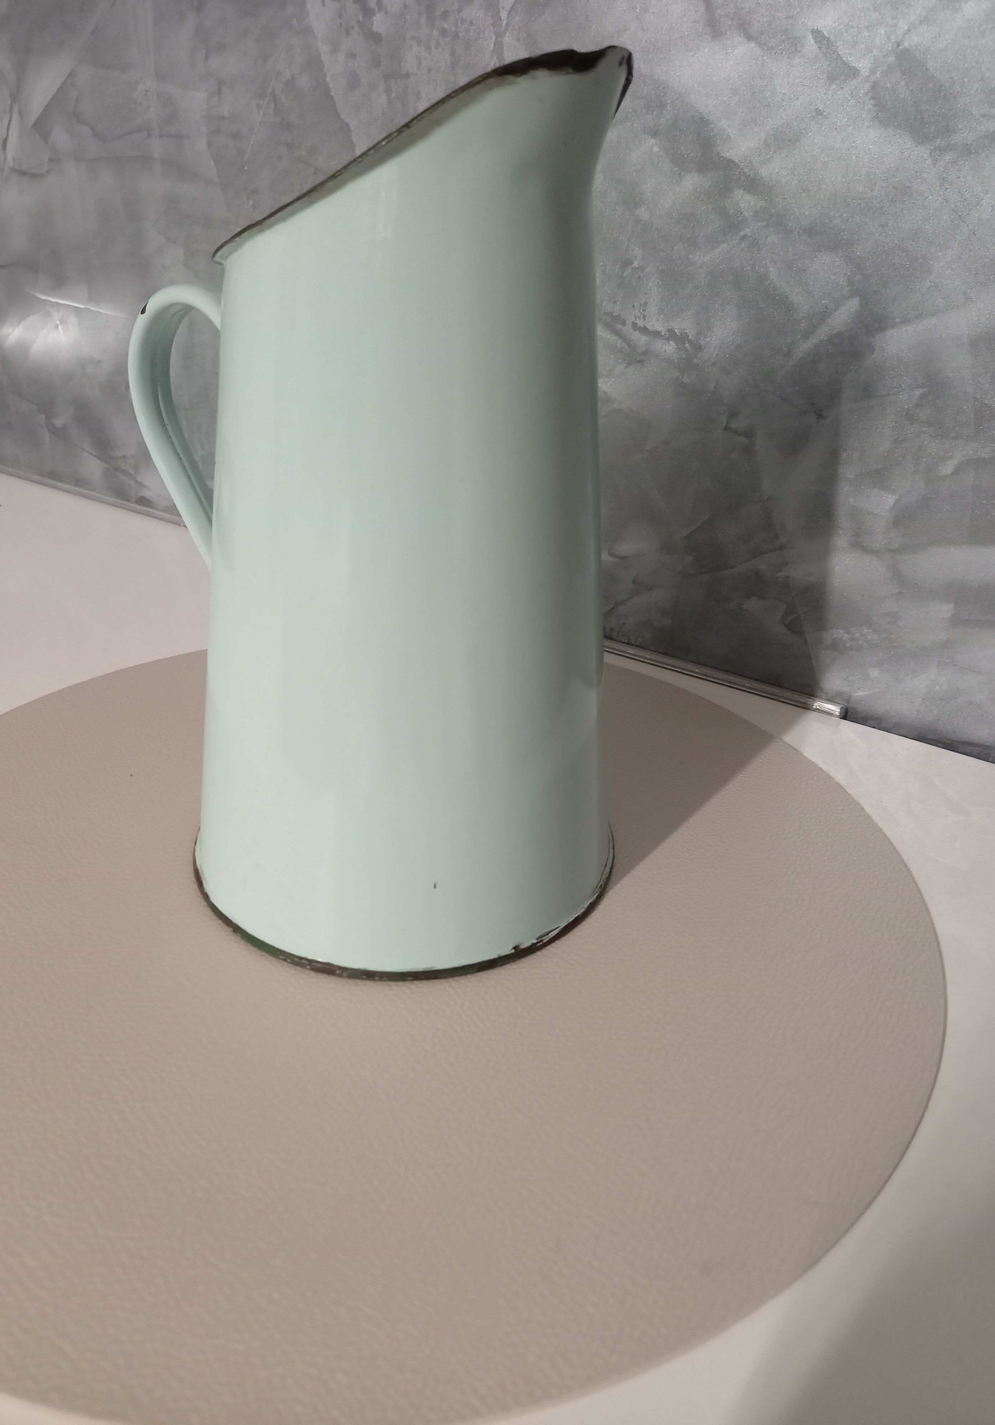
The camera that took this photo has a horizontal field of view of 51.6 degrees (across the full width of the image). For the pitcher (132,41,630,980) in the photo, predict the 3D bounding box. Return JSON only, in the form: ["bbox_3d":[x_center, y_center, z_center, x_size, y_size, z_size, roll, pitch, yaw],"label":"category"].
[{"bbox_3d":[-0.033,-0.063,0.322,0.162,0.246,0.152,8,29,9],"label":"pitcher"}]

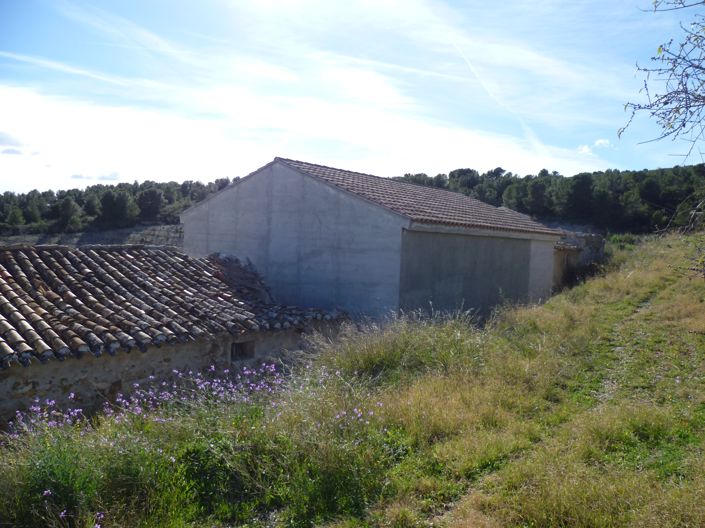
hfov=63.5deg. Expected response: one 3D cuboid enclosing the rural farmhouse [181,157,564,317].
[{"bbox_3d":[1.194,-0.761,19.615,8.630,4.270,10.630,4,3,38],"label":"rural farmhouse"}]

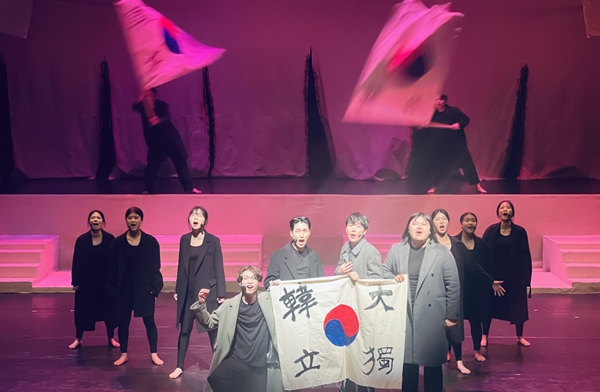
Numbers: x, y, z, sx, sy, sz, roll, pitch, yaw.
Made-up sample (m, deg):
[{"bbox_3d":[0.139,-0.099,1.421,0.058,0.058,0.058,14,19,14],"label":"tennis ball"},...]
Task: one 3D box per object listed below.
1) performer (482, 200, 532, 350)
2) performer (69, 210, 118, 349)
[{"bbox_3d":[2.287,0.857,12.267,0.540,1.600,0.420,1,6,6],"label":"performer"},{"bbox_3d":[-2.282,0.923,12.259,0.540,1.520,0.400,0,4,-3],"label":"performer"}]

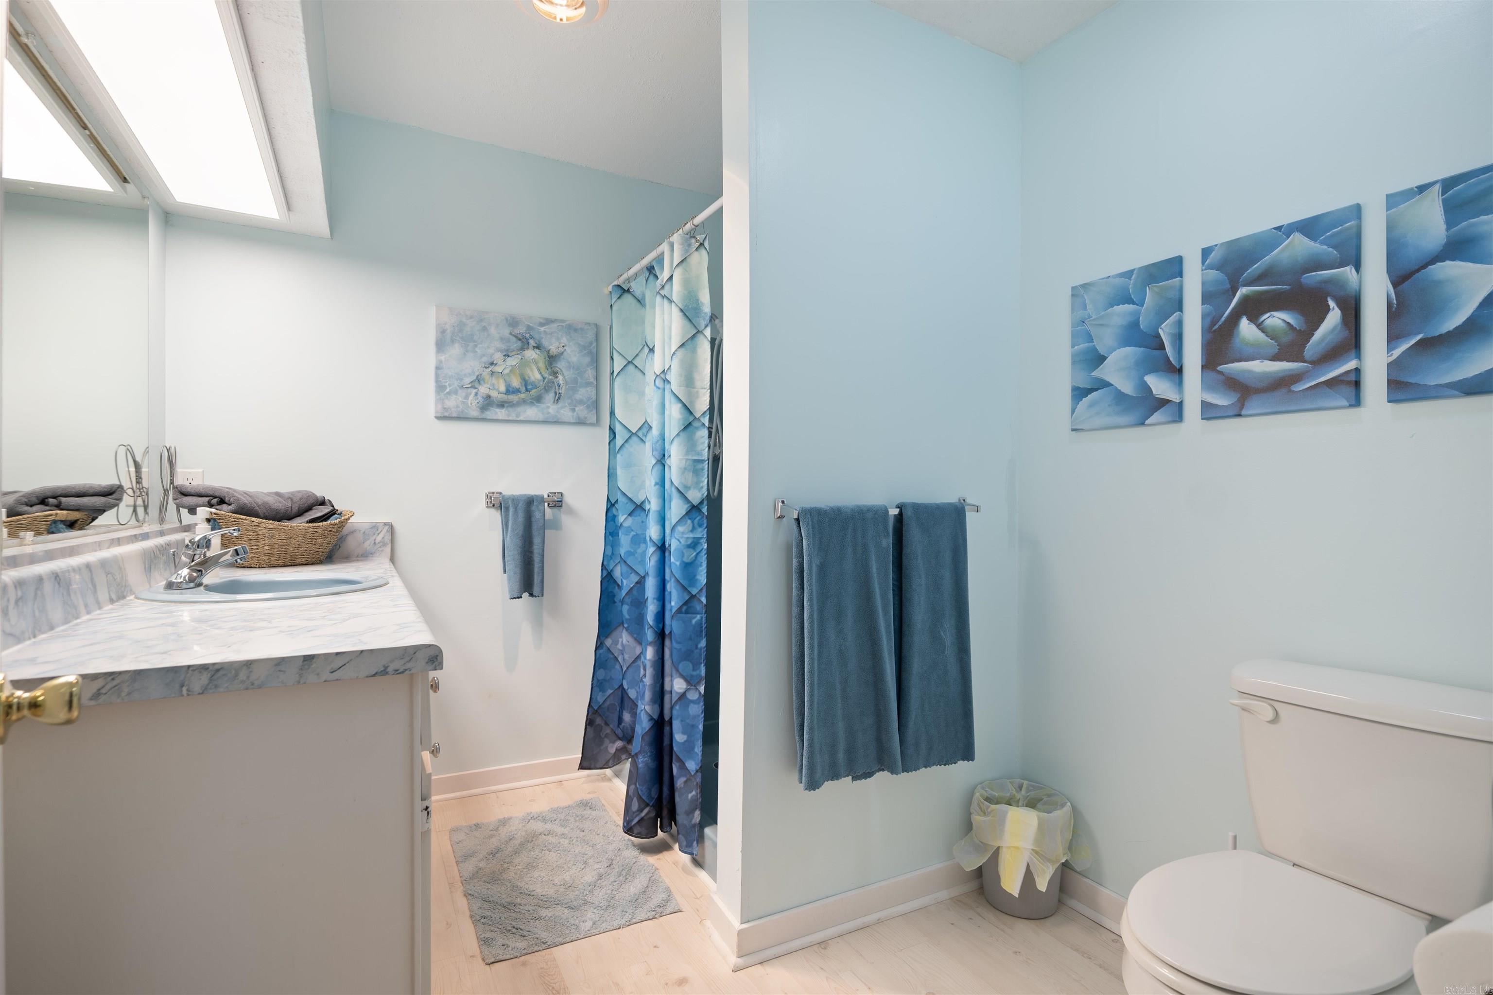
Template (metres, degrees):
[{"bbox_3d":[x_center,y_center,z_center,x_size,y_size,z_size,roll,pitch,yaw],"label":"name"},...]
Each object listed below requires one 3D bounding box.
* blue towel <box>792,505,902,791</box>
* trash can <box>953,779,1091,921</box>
[{"bbox_3d":[0.263,0.368,1.799,0.311,0.710,0.090,0,0,-27],"label":"blue towel"},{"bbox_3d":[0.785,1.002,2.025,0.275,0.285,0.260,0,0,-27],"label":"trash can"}]

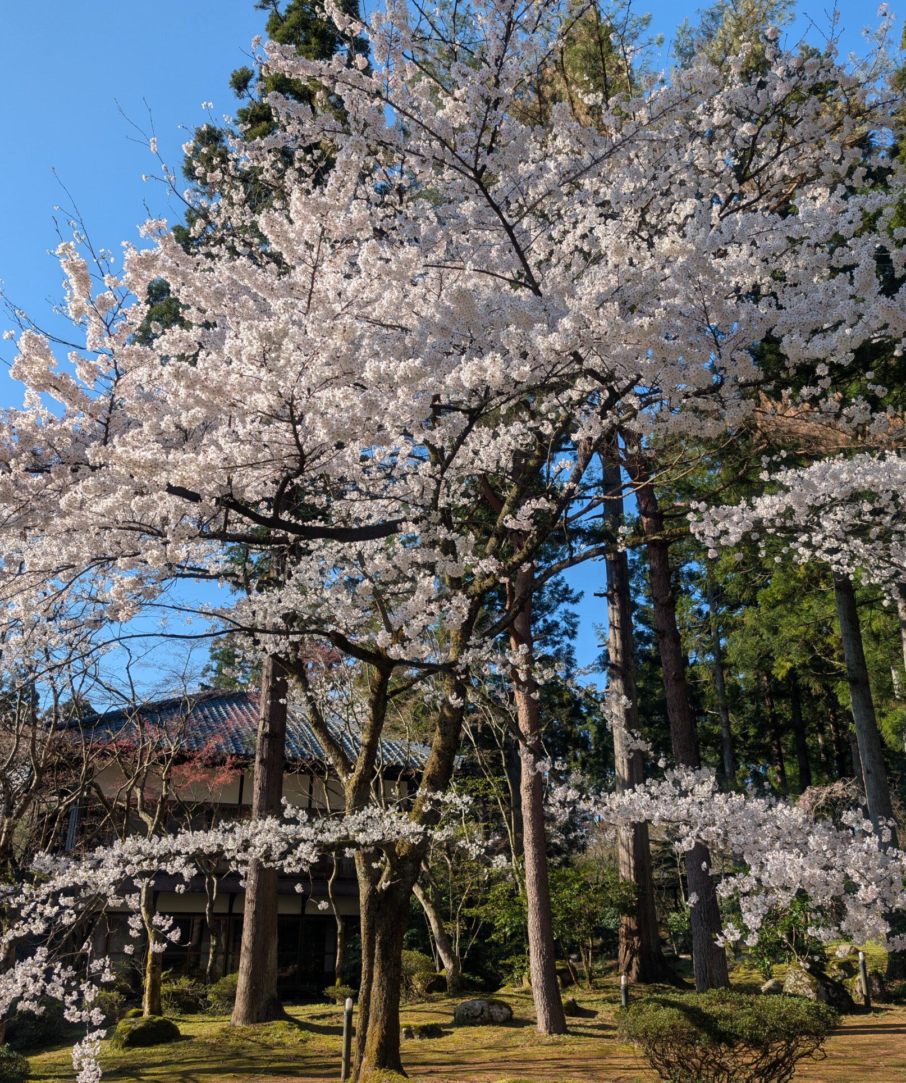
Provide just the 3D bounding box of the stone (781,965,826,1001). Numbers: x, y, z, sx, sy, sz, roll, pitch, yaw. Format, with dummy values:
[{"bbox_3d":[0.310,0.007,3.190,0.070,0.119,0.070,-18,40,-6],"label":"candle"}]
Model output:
[{"bbox_3d":[5.379,6.800,15.300,0.660,0.560,0.550,-6,-22,17],"label":"stone"}]

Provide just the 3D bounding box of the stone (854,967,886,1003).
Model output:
[{"bbox_3d":[6.739,7.165,16.100,0.500,0.530,0.480,-8,-23,20],"label":"stone"}]

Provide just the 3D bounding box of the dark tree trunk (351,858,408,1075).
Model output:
[{"bbox_3d":[-0.773,4.574,10.914,0.580,2.196,0.500,0,-18,-4],"label":"dark tree trunk"}]

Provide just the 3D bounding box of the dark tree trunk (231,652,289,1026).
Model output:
[{"bbox_3d":[-2.792,4.313,15.026,0.700,5.252,0.680,2,-18,-10],"label":"dark tree trunk"}]

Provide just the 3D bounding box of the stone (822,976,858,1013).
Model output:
[{"bbox_3d":[5.775,6.765,14.900,0.520,0.500,0.500,-7,-22,18],"label":"stone"}]

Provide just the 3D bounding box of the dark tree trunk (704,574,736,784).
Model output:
[{"bbox_3d":[8.300,4.150,31.035,0.400,6.586,0.400,-5,-19,14],"label":"dark tree trunk"}]

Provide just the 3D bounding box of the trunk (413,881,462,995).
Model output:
[{"bbox_3d":[-0.311,8.154,20.500,0.950,2.100,0.500,1,-21,-1],"label":"trunk"}]

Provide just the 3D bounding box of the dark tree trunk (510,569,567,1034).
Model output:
[{"bbox_3d":[1.241,3.555,14.583,0.430,6.487,0.420,-3,-19,4],"label":"dark tree trunk"}]

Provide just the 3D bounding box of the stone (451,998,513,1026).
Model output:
[{"bbox_3d":[0.426,6.705,14.306,0.852,0.315,0.550,0,-18,2],"label":"stone"}]

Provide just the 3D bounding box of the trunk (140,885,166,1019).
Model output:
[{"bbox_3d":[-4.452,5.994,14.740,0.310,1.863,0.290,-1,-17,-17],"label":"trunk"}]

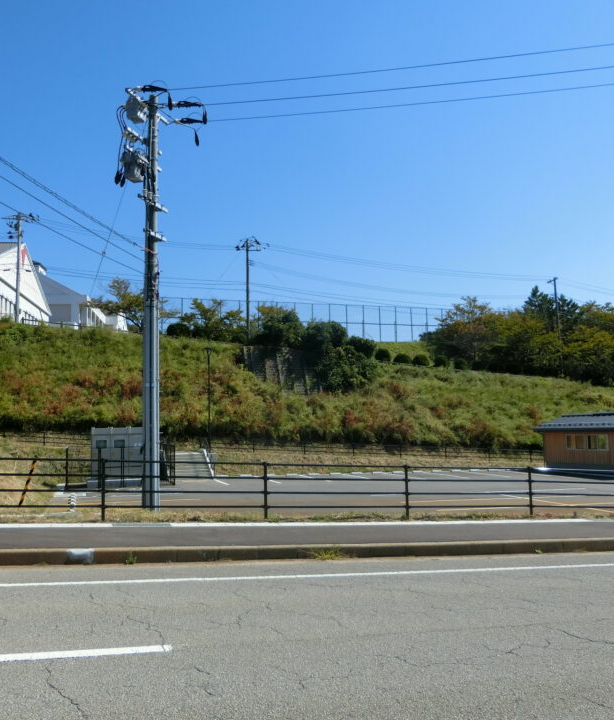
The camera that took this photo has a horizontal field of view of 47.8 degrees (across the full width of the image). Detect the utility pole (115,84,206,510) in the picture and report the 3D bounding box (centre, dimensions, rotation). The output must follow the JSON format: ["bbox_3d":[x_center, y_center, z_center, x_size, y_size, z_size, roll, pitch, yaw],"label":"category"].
[{"bbox_3d":[-3.334,-1.492,15.827,1.600,9.810,1.900,-3,-6,18],"label":"utility pole"}]

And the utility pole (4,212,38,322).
[{"bbox_3d":[-23.072,-7.436,55.462,2.500,8.973,1.600,1,-6,-18],"label":"utility pole"}]

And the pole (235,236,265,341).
[{"bbox_3d":[-5.116,-6.335,61.497,2.400,9.464,1.500,-1,-6,-6],"label":"pole"}]

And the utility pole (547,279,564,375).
[{"bbox_3d":[23.399,-3.151,64.484,0.500,9.400,1.500,1,-6,-19],"label":"utility pole"}]

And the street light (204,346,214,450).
[{"bbox_3d":[-5.374,2.121,38.097,0.500,5.768,0.500,-1,-6,0],"label":"street light"}]

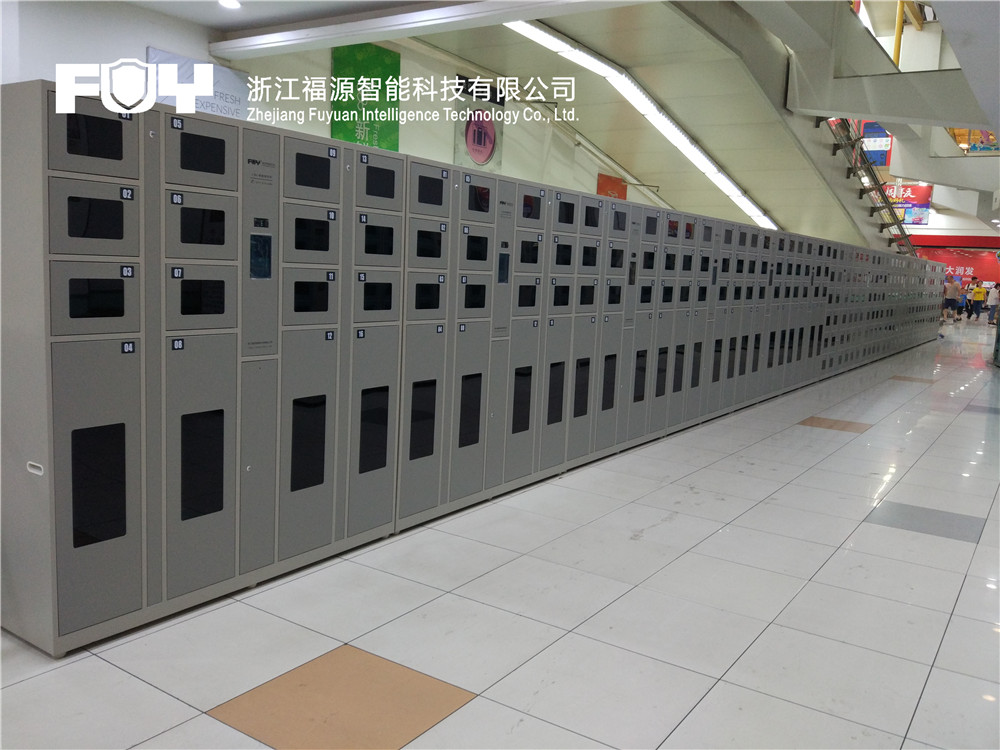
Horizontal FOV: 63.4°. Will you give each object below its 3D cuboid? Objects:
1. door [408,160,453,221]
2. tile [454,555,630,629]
[{"bbox_3d":[-0.354,-0.929,4.093,0.025,0.243,0.318,7,9,34],"label":"door"},{"bbox_3d":[0.203,0.948,3.566,0.600,0.012,0.600,7,9,34],"label":"tile"}]

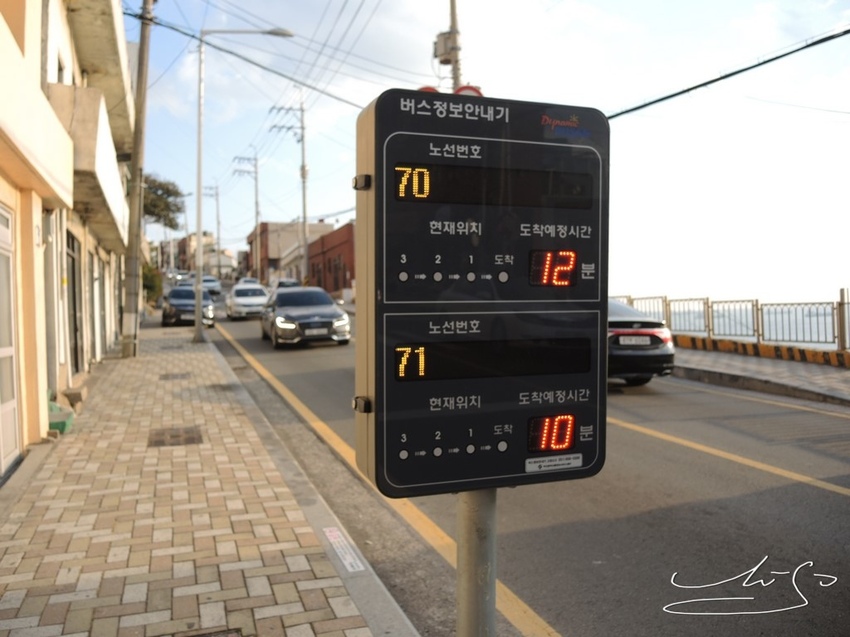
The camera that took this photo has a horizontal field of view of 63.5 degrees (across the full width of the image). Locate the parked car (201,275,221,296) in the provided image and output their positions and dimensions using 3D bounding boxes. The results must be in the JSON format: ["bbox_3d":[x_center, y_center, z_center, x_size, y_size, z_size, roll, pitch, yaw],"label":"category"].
[{"bbox_3d":[-16.820,-2.525,53.390,1.800,1.480,4.500,-2,6,-20],"label":"parked car"}]

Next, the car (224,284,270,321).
[{"bbox_3d":[-8.445,-0.798,32.479,1.830,1.480,4.750,-2,4,-20],"label":"car"}]

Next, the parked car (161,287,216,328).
[{"bbox_3d":[-9.071,-0.497,26.289,1.820,1.470,4.700,-2,3,-20],"label":"parked car"}]

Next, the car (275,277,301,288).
[{"bbox_3d":[-9.680,-1.984,47.531,1.800,1.580,4.400,-2,5,-20],"label":"car"}]

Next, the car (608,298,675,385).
[{"bbox_3d":[1.947,0.261,11.572,1.860,1.470,4.900,-2,3,-20],"label":"car"}]

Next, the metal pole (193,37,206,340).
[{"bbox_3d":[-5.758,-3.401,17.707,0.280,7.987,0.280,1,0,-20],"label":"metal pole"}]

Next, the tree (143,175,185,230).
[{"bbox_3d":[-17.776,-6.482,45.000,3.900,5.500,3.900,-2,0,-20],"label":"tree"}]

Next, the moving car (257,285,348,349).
[{"bbox_3d":[-3.394,-0.070,18.811,1.865,1.470,4.900,-2,3,-20],"label":"moving car"}]

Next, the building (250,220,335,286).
[{"bbox_3d":[-17.488,-7.607,88.322,8.600,7.100,14.000,-2,0,-20],"label":"building"}]

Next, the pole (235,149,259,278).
[{"bbox_3d":[-17.303,-10.041,67.000,2.400,12.575,0.450,-2,0,-20],"label":"pole"}]

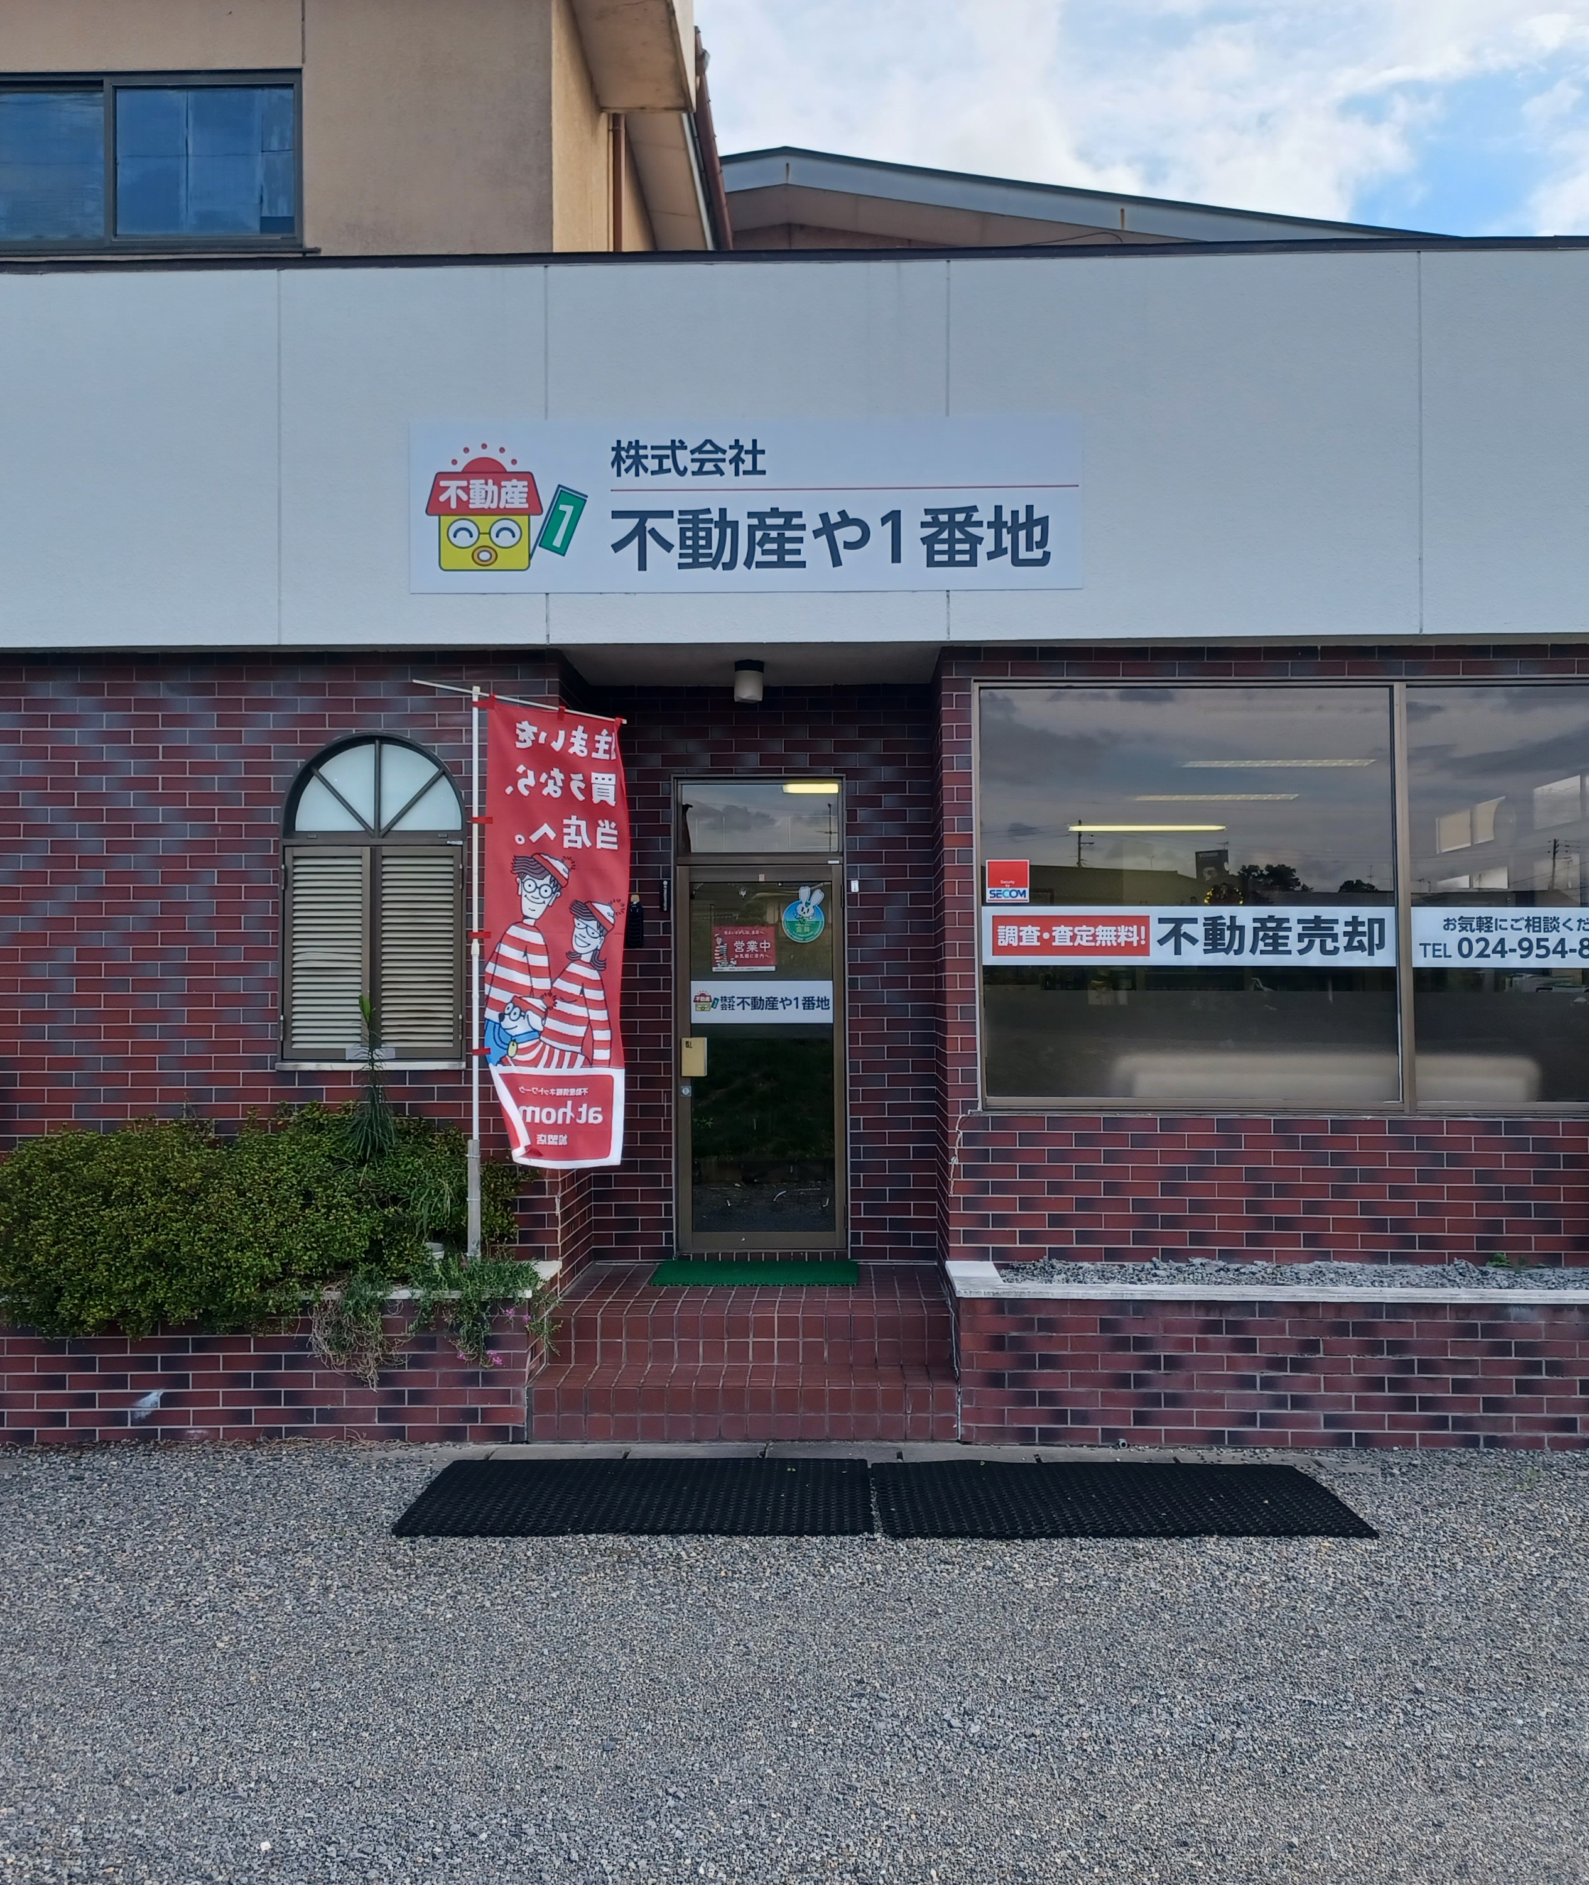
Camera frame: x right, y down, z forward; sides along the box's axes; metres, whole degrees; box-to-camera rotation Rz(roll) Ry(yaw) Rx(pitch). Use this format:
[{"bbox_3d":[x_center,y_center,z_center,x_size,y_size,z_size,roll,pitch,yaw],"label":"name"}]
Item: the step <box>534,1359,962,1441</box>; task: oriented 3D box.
[{"bbox_3d":[-0.183,1.785,7.036,1.630,0.210,0.410,0,-1,1],"label":"step"}]

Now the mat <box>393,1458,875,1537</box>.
[{"bbox_3d":[-0.491,1.857,6.129,1.500,0.025,0.890,0,-1,1],"label":"mat"}]

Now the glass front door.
[{"bbox_3d":[-0.155,0.544,8.655,0.810,1.840,0.070,0,-1,1],"label":"glass front door"}]

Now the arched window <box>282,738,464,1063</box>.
[{"bbox_3d":[-1.783,-0.181,7.685,0.780,1.380,0.120,0,-1,1],"label":"arched window"}]

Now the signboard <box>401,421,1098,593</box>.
[{"bbox_3d":[-0.207,-1.812,7.510,2.780,0.720,0.050,0,-1,1],"label":"signboard"}]

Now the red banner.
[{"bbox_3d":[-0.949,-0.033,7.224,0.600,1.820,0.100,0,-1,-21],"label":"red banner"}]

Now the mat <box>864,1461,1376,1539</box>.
[{"bbox_3d":[1.040,1.854,6.083,1.520,0.025,0.880,0,-1,1],"label":"mat"}]

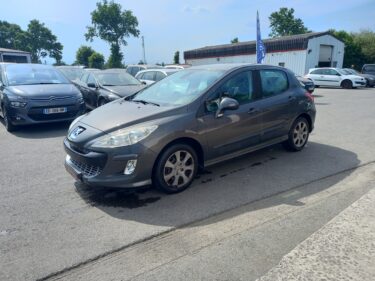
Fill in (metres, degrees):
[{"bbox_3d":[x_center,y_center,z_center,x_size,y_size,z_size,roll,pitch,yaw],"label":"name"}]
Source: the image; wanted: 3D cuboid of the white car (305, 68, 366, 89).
[{"bbox_3d":[10.698,-4.630,19.727,1.820,1.460,4.210,-12,18,-35],"label":"white car"}]

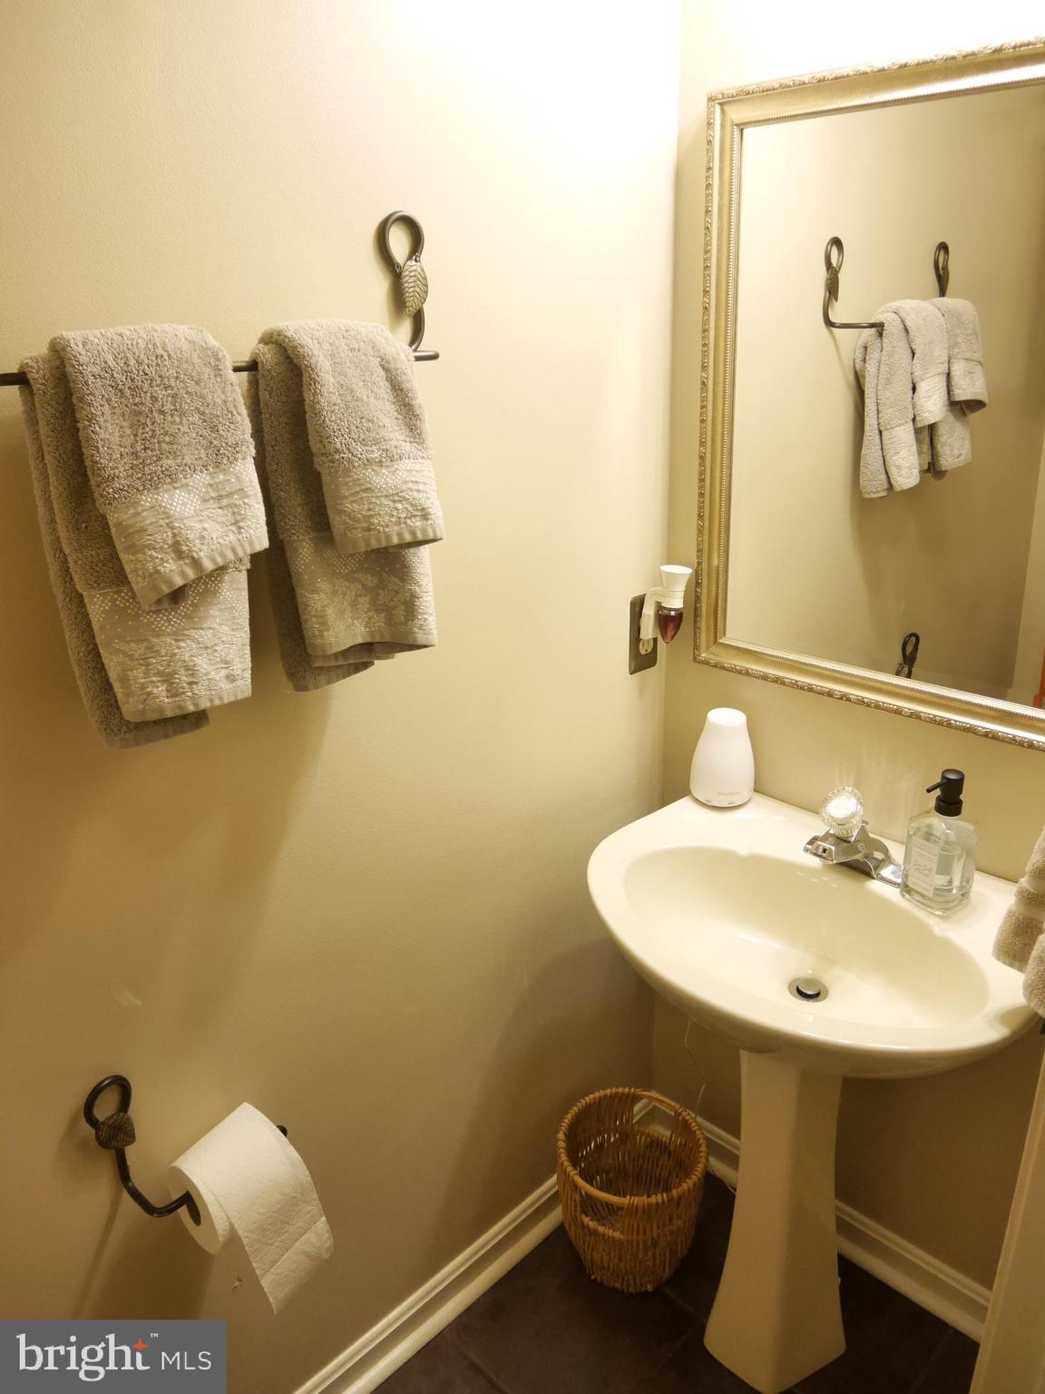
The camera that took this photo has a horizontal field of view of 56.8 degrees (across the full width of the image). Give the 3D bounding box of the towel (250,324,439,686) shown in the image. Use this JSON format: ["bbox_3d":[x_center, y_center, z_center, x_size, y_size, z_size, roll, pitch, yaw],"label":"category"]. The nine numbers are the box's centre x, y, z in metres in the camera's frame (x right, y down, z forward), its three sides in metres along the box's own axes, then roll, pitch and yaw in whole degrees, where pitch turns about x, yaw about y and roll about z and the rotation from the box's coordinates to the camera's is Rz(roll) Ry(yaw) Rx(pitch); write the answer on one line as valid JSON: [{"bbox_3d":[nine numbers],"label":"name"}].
[{"bbox_3d":[-0.179,-0.192,0.965,0.100,0.325,0.178,18,28,42],"label":"towel"}]

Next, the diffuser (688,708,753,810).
[{"bbox_3d":[0.304,0.091,1.456,0.097,0.133,0.097,-1,21,2],"label":"diffuser"}]

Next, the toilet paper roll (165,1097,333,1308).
[{"bbox_3d":[-0.301,0.554,1.063,0.108,0.195,0.112,18,28,42],"label":"toilet paper roll"}]

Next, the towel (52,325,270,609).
[{"bbox_3d":[-0.289,-0.190,0.778,0.095,0.218,0.148,18,28,42],"label":"towel"}]

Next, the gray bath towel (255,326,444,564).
[{"bbox_3d":[-0.166,-0.245,0.910,0.095,0.215,0.160,18,28,42],"label":"gray bath towel"}]

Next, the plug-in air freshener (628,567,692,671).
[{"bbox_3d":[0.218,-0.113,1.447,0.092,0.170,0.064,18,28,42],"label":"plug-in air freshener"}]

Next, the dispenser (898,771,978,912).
[{"bbox_3d":[0.510,0.170,1.176,0.068,0.170,0.064,-14,24,-29],"label":"dispenser"}]

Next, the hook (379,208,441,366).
[{"bbox_3d":[-0.096,-0.428,1.005,0.095,0.150,0.075,18,28,42],"label":"hook"}]

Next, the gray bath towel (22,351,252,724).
[{"bbox_3d":[-0.311,-0.141,0.815,0.080,0.310,0.155,18,28,42],"label":"gray bath towel"}]

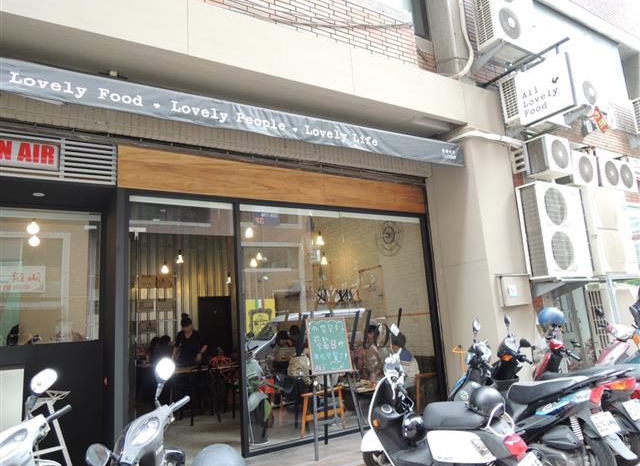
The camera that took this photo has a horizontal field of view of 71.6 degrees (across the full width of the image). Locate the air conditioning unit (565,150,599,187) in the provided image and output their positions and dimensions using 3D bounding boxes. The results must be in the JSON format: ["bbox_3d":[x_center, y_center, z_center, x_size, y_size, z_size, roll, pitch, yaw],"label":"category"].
[{"bbox_3d":[4.019,-0.928,6.932,0.725,0.536,0.310,2,-12,-31],"label":"air conditioning unit"}]

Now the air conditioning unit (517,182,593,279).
[{"bbox_3d":[3.308,-0.002,6.261,1.082,1.286,0.315,2,-12,-31],"label":"air conditioning unit"}]

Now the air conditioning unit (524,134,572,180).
[{"bbox_3d":[3.346,-1.086,6.523,0.589,0.538,0.346,2,-12,-31],"label":"air conditioning unit"}]

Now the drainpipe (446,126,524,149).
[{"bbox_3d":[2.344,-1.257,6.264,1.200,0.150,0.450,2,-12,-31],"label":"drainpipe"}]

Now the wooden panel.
[{"bbox_3d":[-0.217,-0.581,5.450,4.145,0.441,0.060,2,-12,-31],"label":"wooden panel"}]

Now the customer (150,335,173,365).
[{"bbox_3d":[-2.253,2.101,6.394,0.460,1.192,0.620,2,-12,-31],"label":"customer"}]

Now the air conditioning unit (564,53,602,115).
[{"bbox_3d":[4.368,-2.294,7.462,0.775,0.563,0.320,2,-12,-31],"label":"air conditioning unit"}]

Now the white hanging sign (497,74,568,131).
[{"bbox_3d":[2.762,-1.769,5.483,0.080,0.700,0.670,2,-12,-31],"label":"white hanging sign"}]

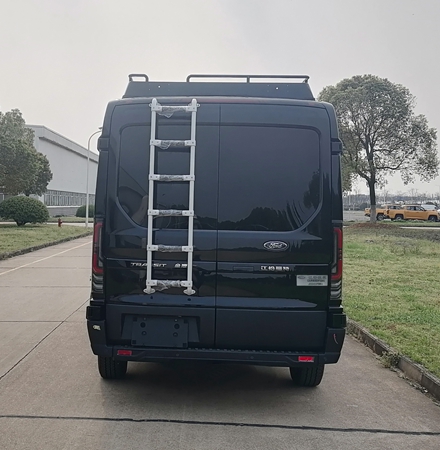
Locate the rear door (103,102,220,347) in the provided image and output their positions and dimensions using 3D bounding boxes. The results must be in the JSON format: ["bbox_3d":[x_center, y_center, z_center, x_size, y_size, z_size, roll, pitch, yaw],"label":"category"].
[{"bbox_3d":[-0.440,-0.020,3.590,0.850,1.860,0.200,1,2,1],"label":"rear door"}]

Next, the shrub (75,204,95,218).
[{"bbox_3d":[-13.500,-1.400,48.000,2.600,1.380,2.500,1,2,-16],"label":"shrub"}]

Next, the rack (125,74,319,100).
[{"bbox_3d":[0.020,-1.170,5.000,1.550,0.230,2.500,1,2,1],"label":"rack"}]

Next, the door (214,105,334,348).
[{"bbox_3d":[0.413,0.000,3.590,0.850,1.860,0.200,1,2,1],"label":"door"}]

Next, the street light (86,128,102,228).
[{"bbox_3d":[-7.900,-3.020,30.000,1.400,6.400,0.300,1,2,0],"label":"street light"}]

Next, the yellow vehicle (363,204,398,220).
[{"bbox_3d":[18.800,-1.280,50.800,5.350,1.820,1.920,1,2,2],"label":"yellow vehicle"}]

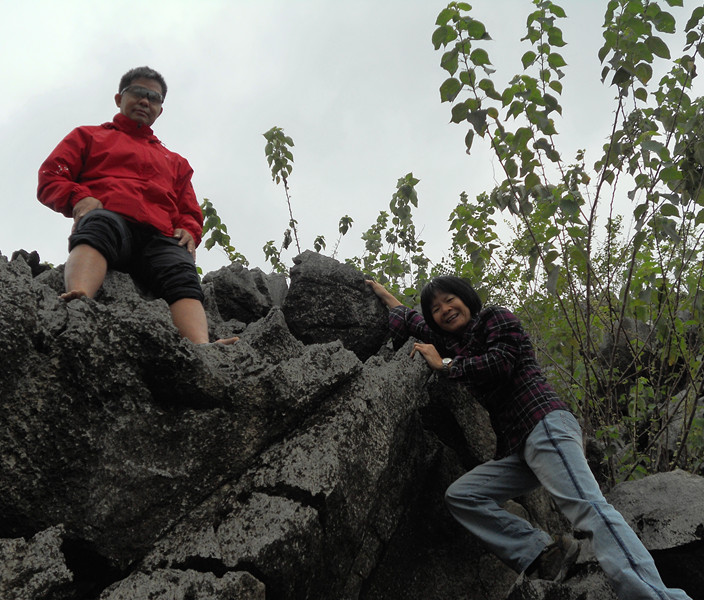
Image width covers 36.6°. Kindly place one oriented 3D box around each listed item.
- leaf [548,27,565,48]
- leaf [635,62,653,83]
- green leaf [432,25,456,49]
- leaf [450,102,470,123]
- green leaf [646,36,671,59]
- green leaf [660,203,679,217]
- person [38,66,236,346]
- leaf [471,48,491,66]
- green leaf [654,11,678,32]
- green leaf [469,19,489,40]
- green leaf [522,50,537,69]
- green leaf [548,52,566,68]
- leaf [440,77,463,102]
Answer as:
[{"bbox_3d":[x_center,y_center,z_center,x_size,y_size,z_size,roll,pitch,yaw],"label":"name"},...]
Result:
[{"bbox_3d":[0.981,-1.264,5.100,0.072,0.104,0.030,-28,12,19],"label":"leaf"},{"bbox_3d":[1.316,-1.027,4.800,0.084,0.093,0.045,0,-25,0],"label":"leaf"},{"bbox_3d":[0.418,-1.185,4.800,0.112,0.121,0.045,0,-25,0],"label":"green leaf"},{"bbox_3d":[0.490,-0.847,4.800,0.093,0.093,0.045,0,-25,0],"label":"leaf"},{"bbox_3d":[1.442,-1.188,5.000,0.141,0.030,0.085,36,-66,2],"label":"green leaf"},{"bbox_3d":[1.553,-0.443,5.200,0.101,0.064,0.030,29,17,10],"label":"green leaf"},{"bbox_3d":[-0.787,-0.343,3.900,0.740,1.300,0.620,5,-25,-11],"label":"person"},{"bbox_3d":[0.580,-1.095,4.800,0.093,0.084,0.045,0,-25,0],"label":"leaf"},{"bbox_3d":[1.474,-1.310,5.000,0.126,0.030,0.094,38,-65,0],"label":"green leaf"},{"bbox_3d":[0.576,-1.217,4.800,0.102,0.093,0.045,0,-25,0],"label":"green leaf"},{"bbox_3d":[0.852,-1.154,5.100,0.067,0.030,0.099,38,-70,-4],"label":"green leaf"},{"bbox_3d":[0.986,-1.149,5.100,0.099,0.072,0.030,35,21,-2],"label":"green leaf"},{"bbox_3d":[0.468,-0.990,5.000,0.094,0.121,0.030,31,17,-4],"label":"leaf"}]

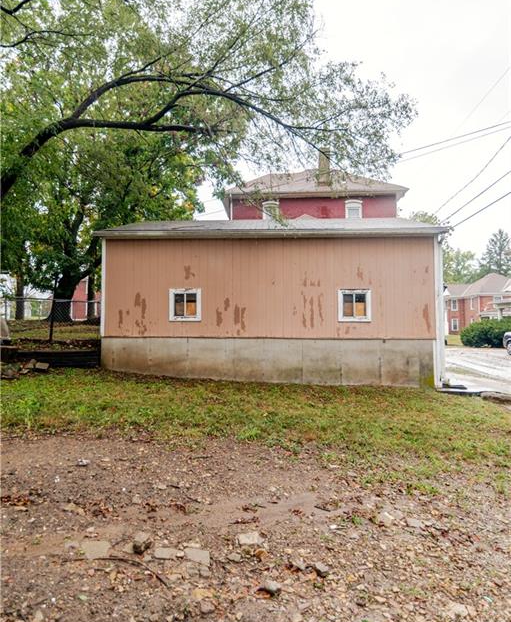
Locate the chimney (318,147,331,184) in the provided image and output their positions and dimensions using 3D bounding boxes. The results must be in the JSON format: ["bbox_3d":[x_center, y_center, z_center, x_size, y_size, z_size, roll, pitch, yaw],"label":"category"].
[{"bbox_3d":[4.050,-8.500,25.000,0.660,2.200,0.660,0,-3,4],"label":"chimney"}]

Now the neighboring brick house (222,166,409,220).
[{"bbox_3d":[3.700,-3.900,28.900,10.200,11.000,11.000,0,-3,4],"label":"neighboring brick house"}]

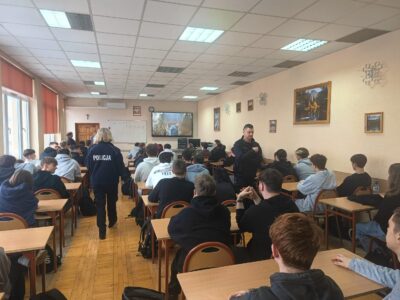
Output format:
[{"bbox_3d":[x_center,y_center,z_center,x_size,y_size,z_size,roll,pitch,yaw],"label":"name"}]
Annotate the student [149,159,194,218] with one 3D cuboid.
[{"bbox_3d":[-0.353,0.748,3.219,0.550,1.290,0.780,-2,4,-17],"label":"student"}]

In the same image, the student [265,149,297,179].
[{"bbox_3d":[1.437,0.622,4.927,0.560,1.270,0.750,-2,4,-22],"label":"student"}]

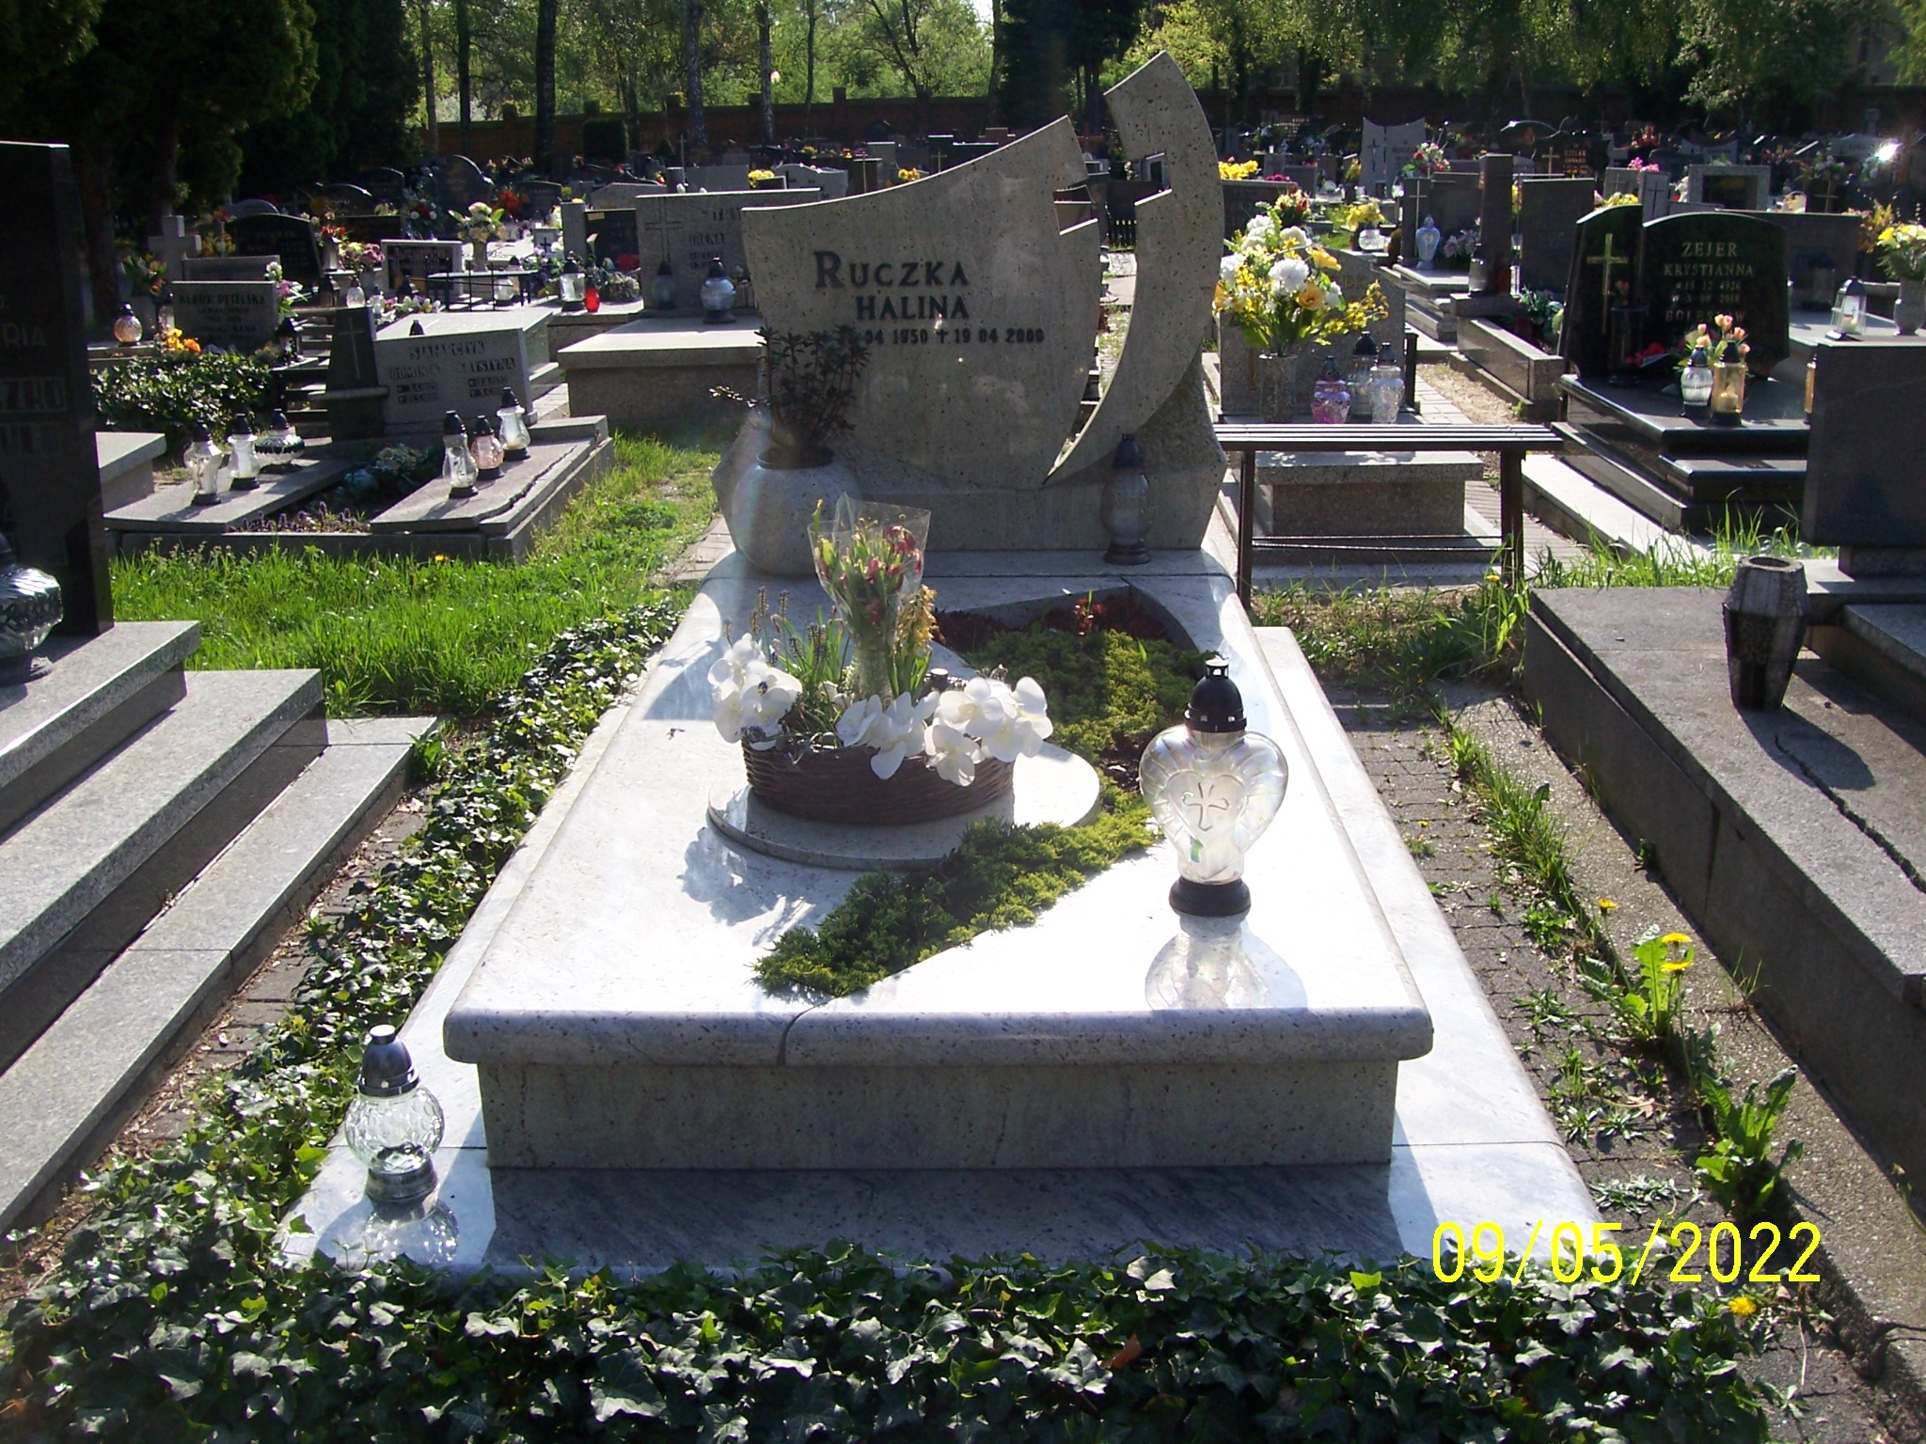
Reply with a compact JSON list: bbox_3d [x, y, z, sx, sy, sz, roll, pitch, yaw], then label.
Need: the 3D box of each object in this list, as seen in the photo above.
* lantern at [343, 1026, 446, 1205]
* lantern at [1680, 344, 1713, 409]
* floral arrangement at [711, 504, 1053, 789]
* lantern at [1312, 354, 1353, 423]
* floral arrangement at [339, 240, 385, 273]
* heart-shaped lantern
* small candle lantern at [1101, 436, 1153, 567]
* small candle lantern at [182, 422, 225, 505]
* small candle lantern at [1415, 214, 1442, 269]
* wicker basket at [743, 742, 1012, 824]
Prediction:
[{"bbox_3d":[-0.630,0.431,2.100,0.114,0.197,0.114,0,19,2],"label":"lantern"},{"bbox_3d":[2.548,-1.203,6.542,0.108,0.210,0.108,-1,18,0],"label":"lantern"},{"bbox_3d":[-0.119,-0.135,2.632,0.485,0.349,0.369,0,19,2],"label":"floral arrangement"},{"bbox_3d":[1.095,-0.980,5.582,0.118,0.196,0.118,0,19,2],"label":"lantern"},{"bbox_3d":[-3.309,-2.560,10.400,0.256,0.190,0.240,0,19,2],"label":"floral arrangement"},{"bbox_3d":[0.302,0.075,2.299,0.179,0.310,0.105,3,18,12],"label":"heart-shaped lantern"},{"bbox_3d":[0.348,-0.477,4.017,0.112,0.273,0.112,0,18,2],"label":"small candle lantern"},{"bbox_3d":[-2.167,-0.741,5.400,0.113,0.227,0.113,-1,18,0],"label":"small candle lantern"},{"bbox_3d":[2.264,-2.328,9.162,0.124,0.254,0.124,0,19,2],"label":"small candle lantern"},{"bbox_3d":[-0.120,0.039,2.681,0.384,0.100,0.338,0,19,2],"label":"wicker basket"}]

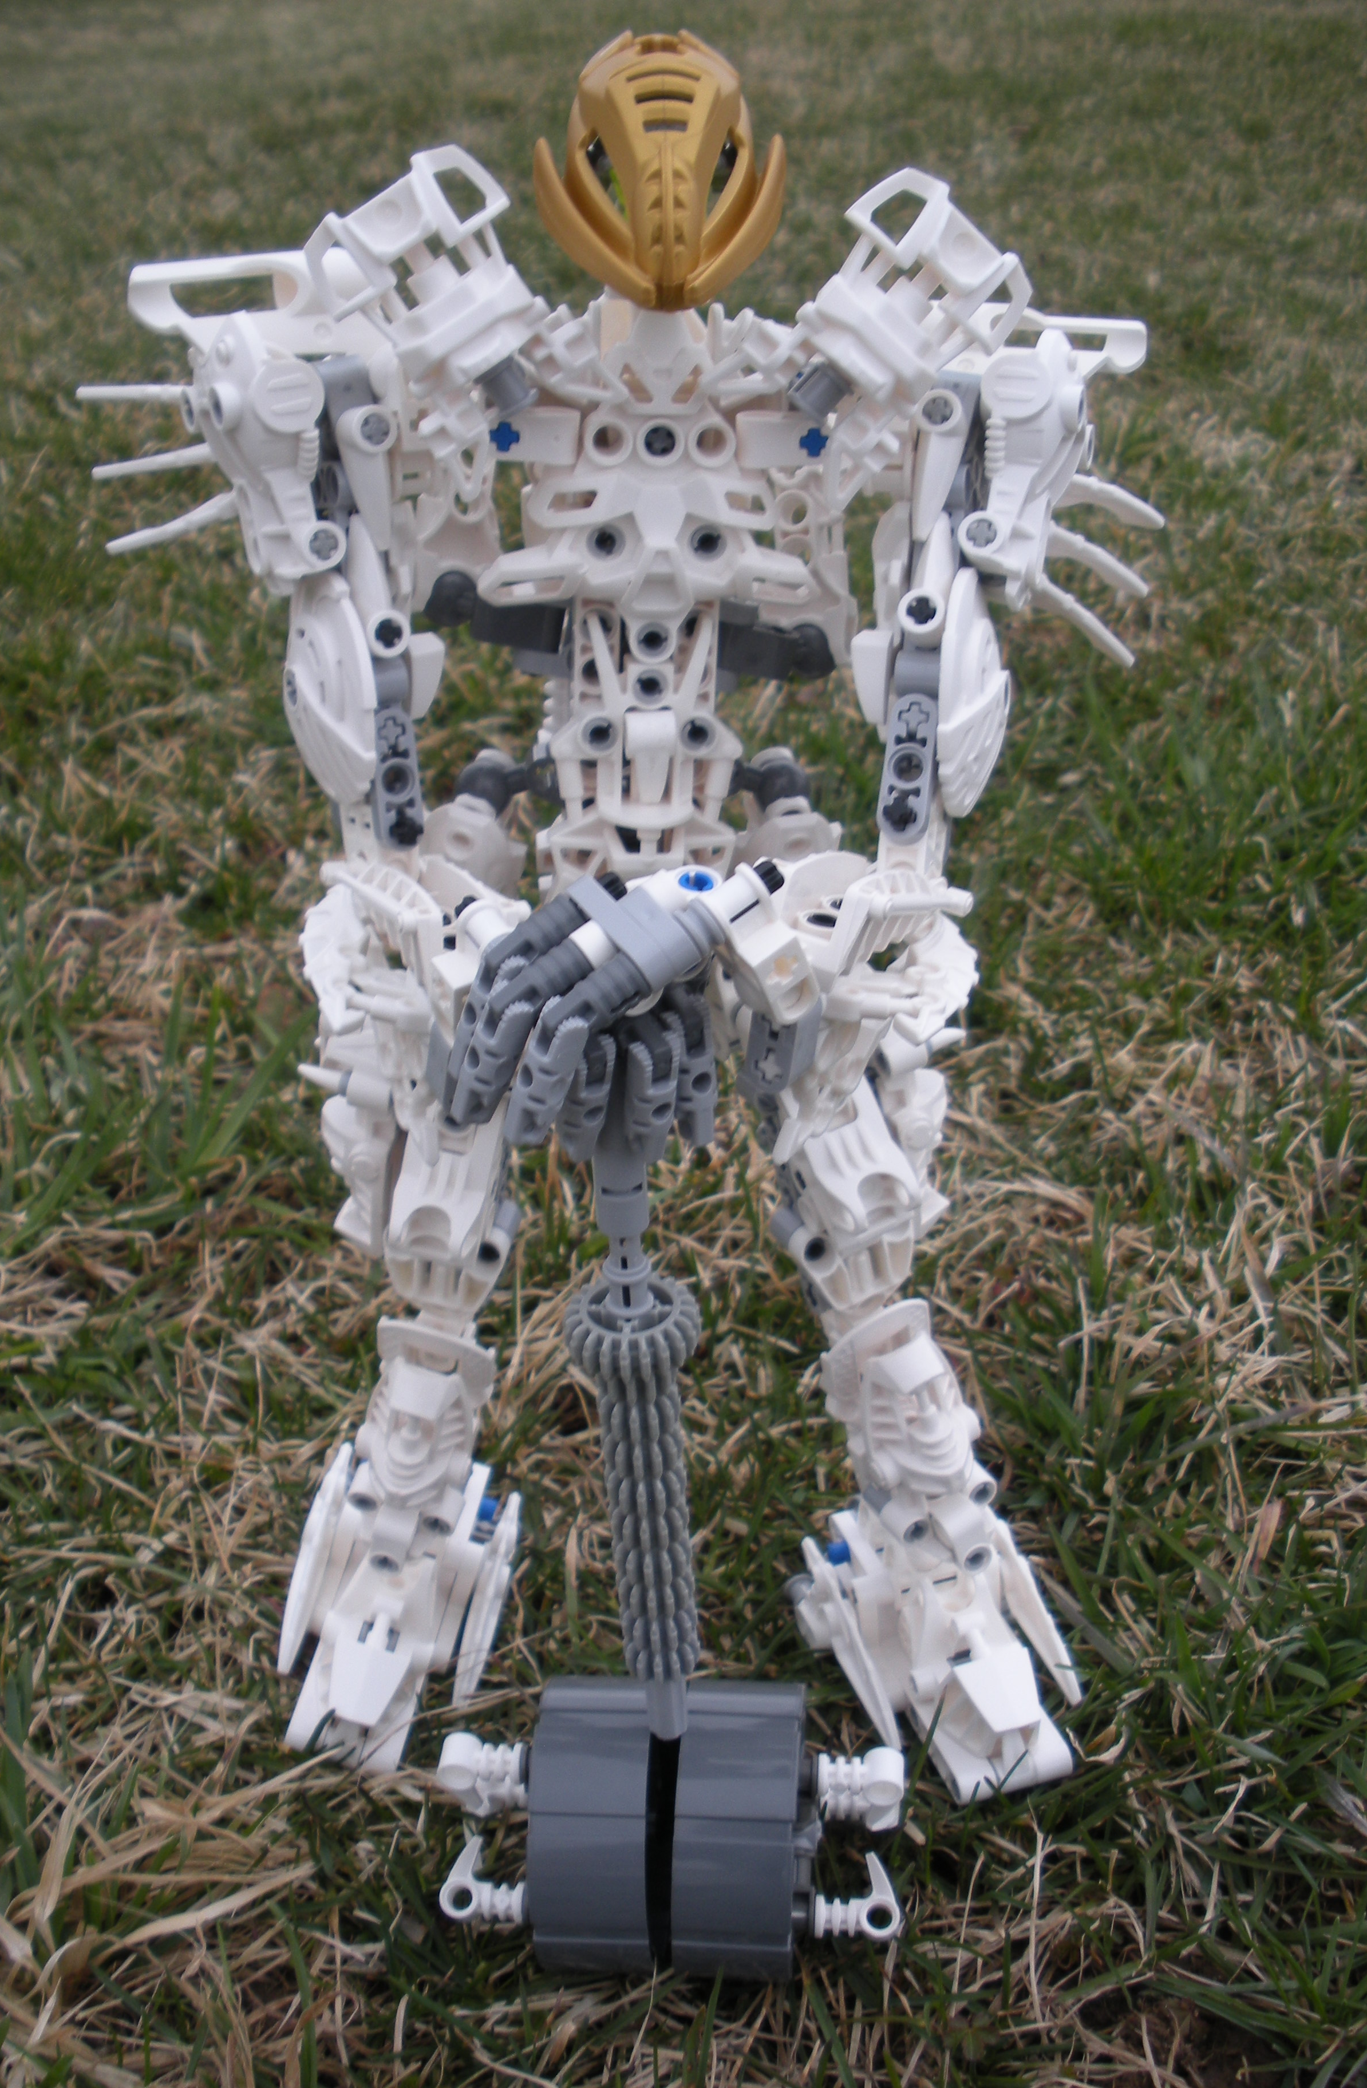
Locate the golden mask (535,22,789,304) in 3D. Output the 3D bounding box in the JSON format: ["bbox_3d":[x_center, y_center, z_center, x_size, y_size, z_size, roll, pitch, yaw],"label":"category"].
[{"bbox_3d":[-0.003,-0.126,0.312,0.036,0.035,0.033,-2,32,-3],"label":"golden mask"}]

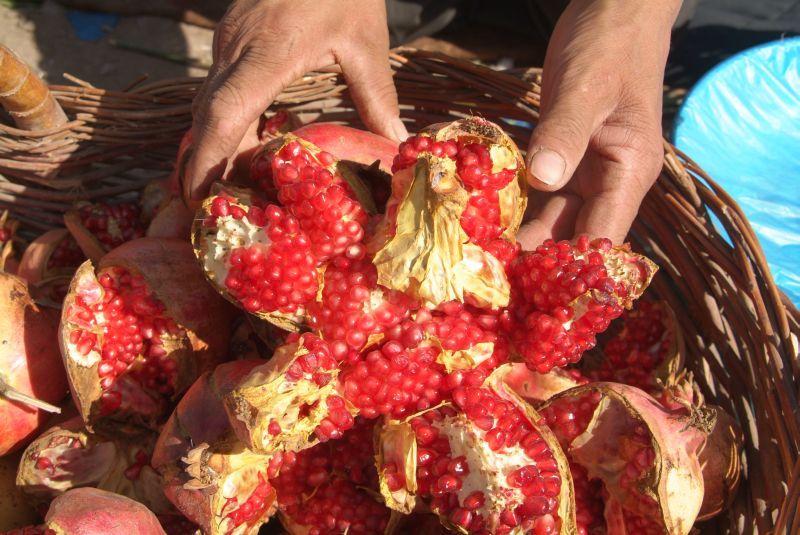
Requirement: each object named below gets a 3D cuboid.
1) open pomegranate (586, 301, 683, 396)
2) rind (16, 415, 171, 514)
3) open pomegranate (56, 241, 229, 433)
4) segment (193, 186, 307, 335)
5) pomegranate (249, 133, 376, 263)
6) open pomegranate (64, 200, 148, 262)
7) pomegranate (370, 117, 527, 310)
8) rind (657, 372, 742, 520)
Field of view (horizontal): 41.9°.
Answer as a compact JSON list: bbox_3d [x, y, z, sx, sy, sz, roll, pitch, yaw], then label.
[{"bbox_3d":[0.130,0.045,0.600,0.066,0.062,0.064,24,51,20],"label":"open pomegranate"},{"bbox_3d":[-0.157,0.102,0.540,0.078,0.042,0.055,0,47,0],"label":"rind"},{"bbox_3d":[-0.134,0.036,0.555,0.088,0.082,0.085,17,49,15],"label":"open pomegranate"},{"bbox_3d":[-0.073,-0.005,0.505,0.056,0.058,0.052,9,48,8],"label":"segment"},{"bbox_3d":[-0.042,-0.034,0.505,0.060,0.056,0.052,0,47,0],"label":"pomegranate"},{"bbox_3d":[-0.180,-0.018,0.645,0.063,0.058,0.060,0,47,0],"label":"open pomegranate"},{"bbox_3d":[0.023,-0.026,0.495,0.070,0.078,0.068,0,47,0],"label":"pomegranate"},{"bbox_3d":[0.153,0.093,0.545,0.060,0.062,0.055,18,50,16],"label":"rind"}]

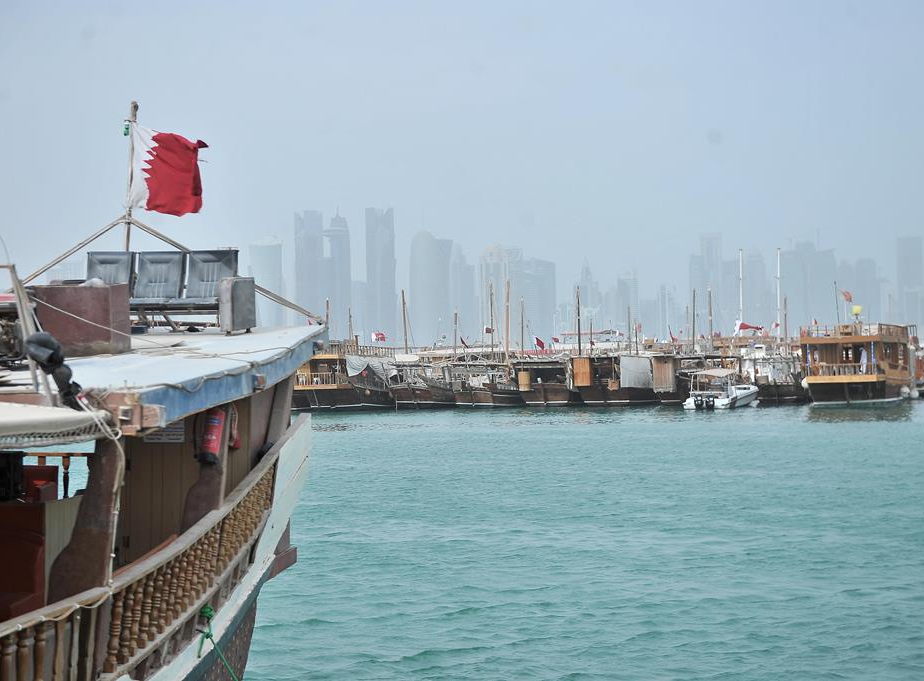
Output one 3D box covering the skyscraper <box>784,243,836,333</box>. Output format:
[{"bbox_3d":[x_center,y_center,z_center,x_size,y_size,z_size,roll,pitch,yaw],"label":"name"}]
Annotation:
[{"bbox_3d":[698.668,-104.333,4000.000,88.000,197.000,60.000,-1,0,0],"label":"skyscraper"}]

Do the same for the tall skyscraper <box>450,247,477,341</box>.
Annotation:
[{"bbox_3d":[2.413,-59.080,3200.000,41.000,185.000,40.000,0,-1,0],"label":"tall skyscraper"}]

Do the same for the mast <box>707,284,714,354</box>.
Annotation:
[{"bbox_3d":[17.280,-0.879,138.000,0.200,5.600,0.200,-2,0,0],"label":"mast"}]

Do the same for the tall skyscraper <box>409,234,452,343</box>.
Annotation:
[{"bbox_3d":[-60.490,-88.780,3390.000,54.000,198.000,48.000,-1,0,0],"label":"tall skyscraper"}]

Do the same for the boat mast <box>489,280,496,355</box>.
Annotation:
[{"bbox_3d":[2.208,-1.556,144.000,0.190,5.600,0.190,-1,-1,0],"label":"boat mast"}]

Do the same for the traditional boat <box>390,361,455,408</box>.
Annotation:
[{"bbox_3d":[-2.400,2.829,136.500,4.000,3.300,13.000,0,-1,12],"label":"traditional boat"}]

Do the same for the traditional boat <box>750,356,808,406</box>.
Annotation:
[{"bbox_3d":[21.827,2.295,133.000,4.400,3.500,13.000,-1,0,17],"label":"traditional boat"}]

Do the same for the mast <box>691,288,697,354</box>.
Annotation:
[{"bbox_3d":[16.756,-1.375,144.000,0.180,4.900,0.180,0,-1,0],"label":"mast"}]

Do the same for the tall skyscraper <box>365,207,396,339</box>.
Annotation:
[{"bbox_3d":[-127.811,-87.388,3120.000,44.000,240.000,42.000,0,-1,-2],"label":"tall skyscraper"}]

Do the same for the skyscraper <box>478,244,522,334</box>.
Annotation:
[{"bbox_3d":[75.220,-93.564,4100.000,66.000,206.000,52.000,-1,0,0],"label":"skyscraper"}]

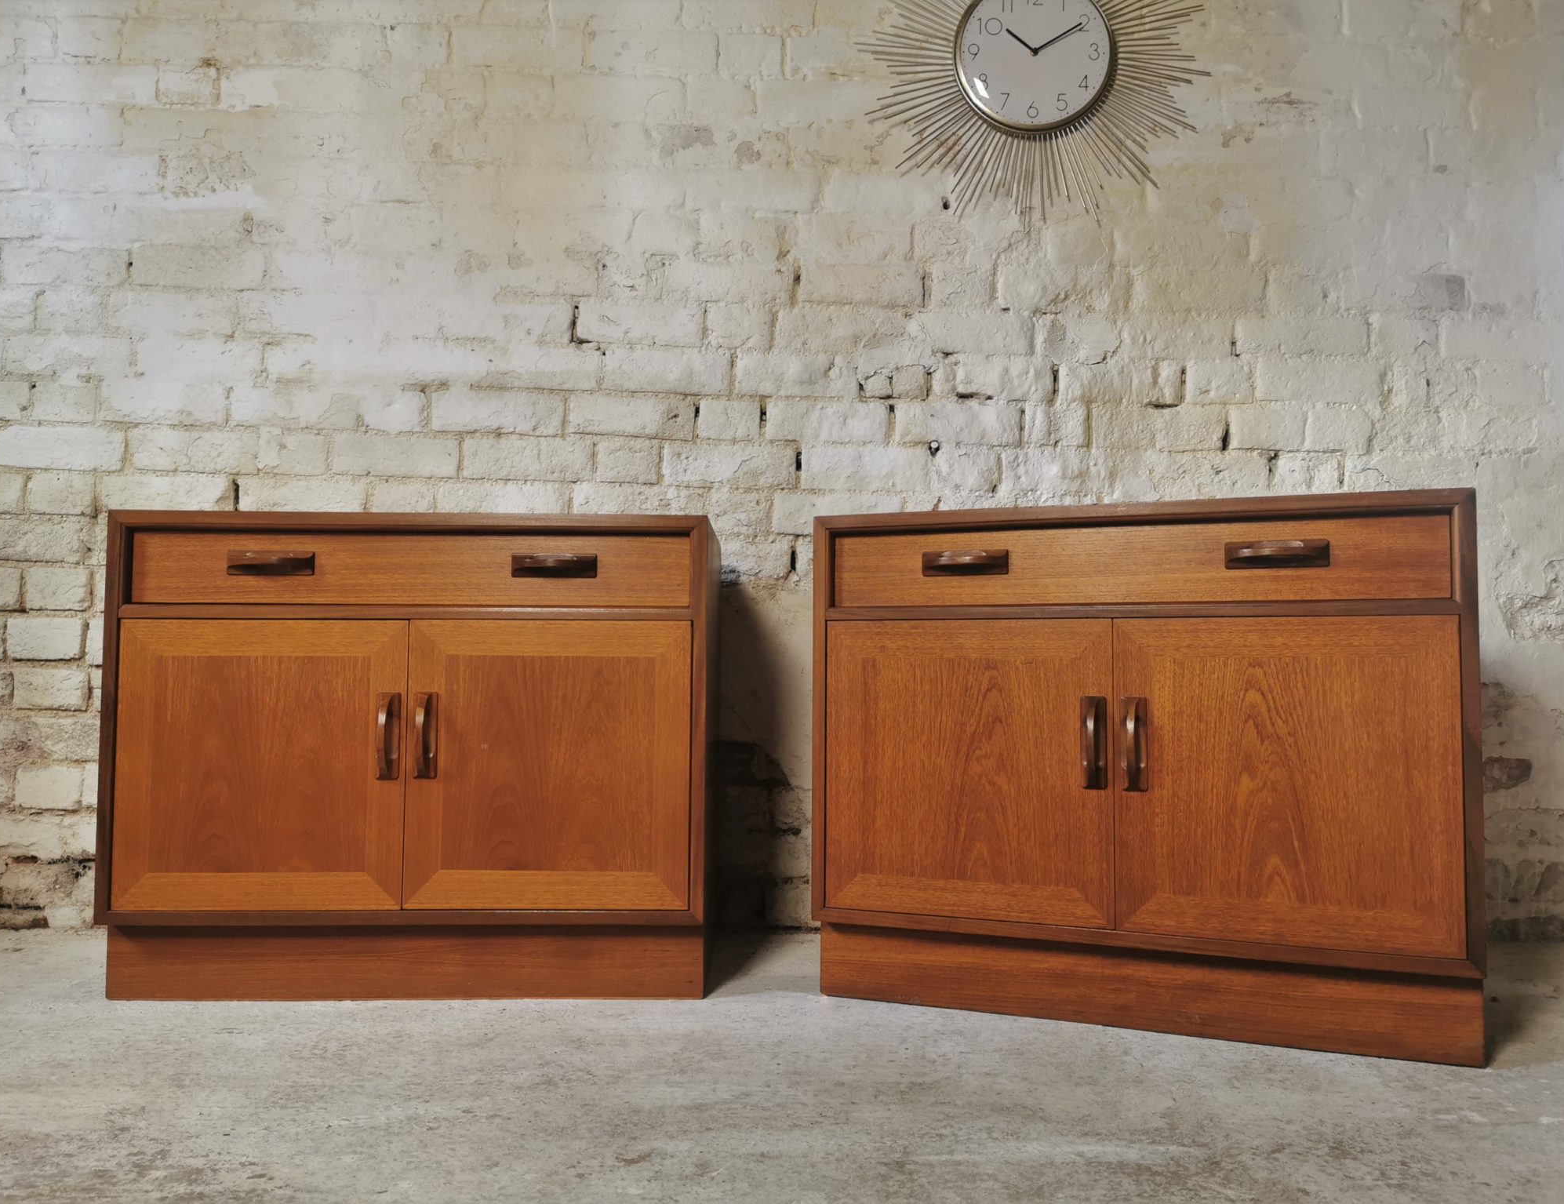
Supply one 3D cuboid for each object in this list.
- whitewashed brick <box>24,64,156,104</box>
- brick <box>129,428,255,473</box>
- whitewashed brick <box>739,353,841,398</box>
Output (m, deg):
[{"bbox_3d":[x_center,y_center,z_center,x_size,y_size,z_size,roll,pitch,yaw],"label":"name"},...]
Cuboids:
[{"bbox_3d":[-1.265,-0.943,2.343,0.242,0.070,0.105,1,-3,0],"label":"whitewashed brick"},{"bbox_3d":[-1.062,-0.270,2.310,0.227,0.075,0.105,1,-3,0],"label":"brick"},{"bbox_3d":[0.013,-0.399,2.275,0.183,0.077,0.100,0,-3,1],"label":"whitewashed brick"}]

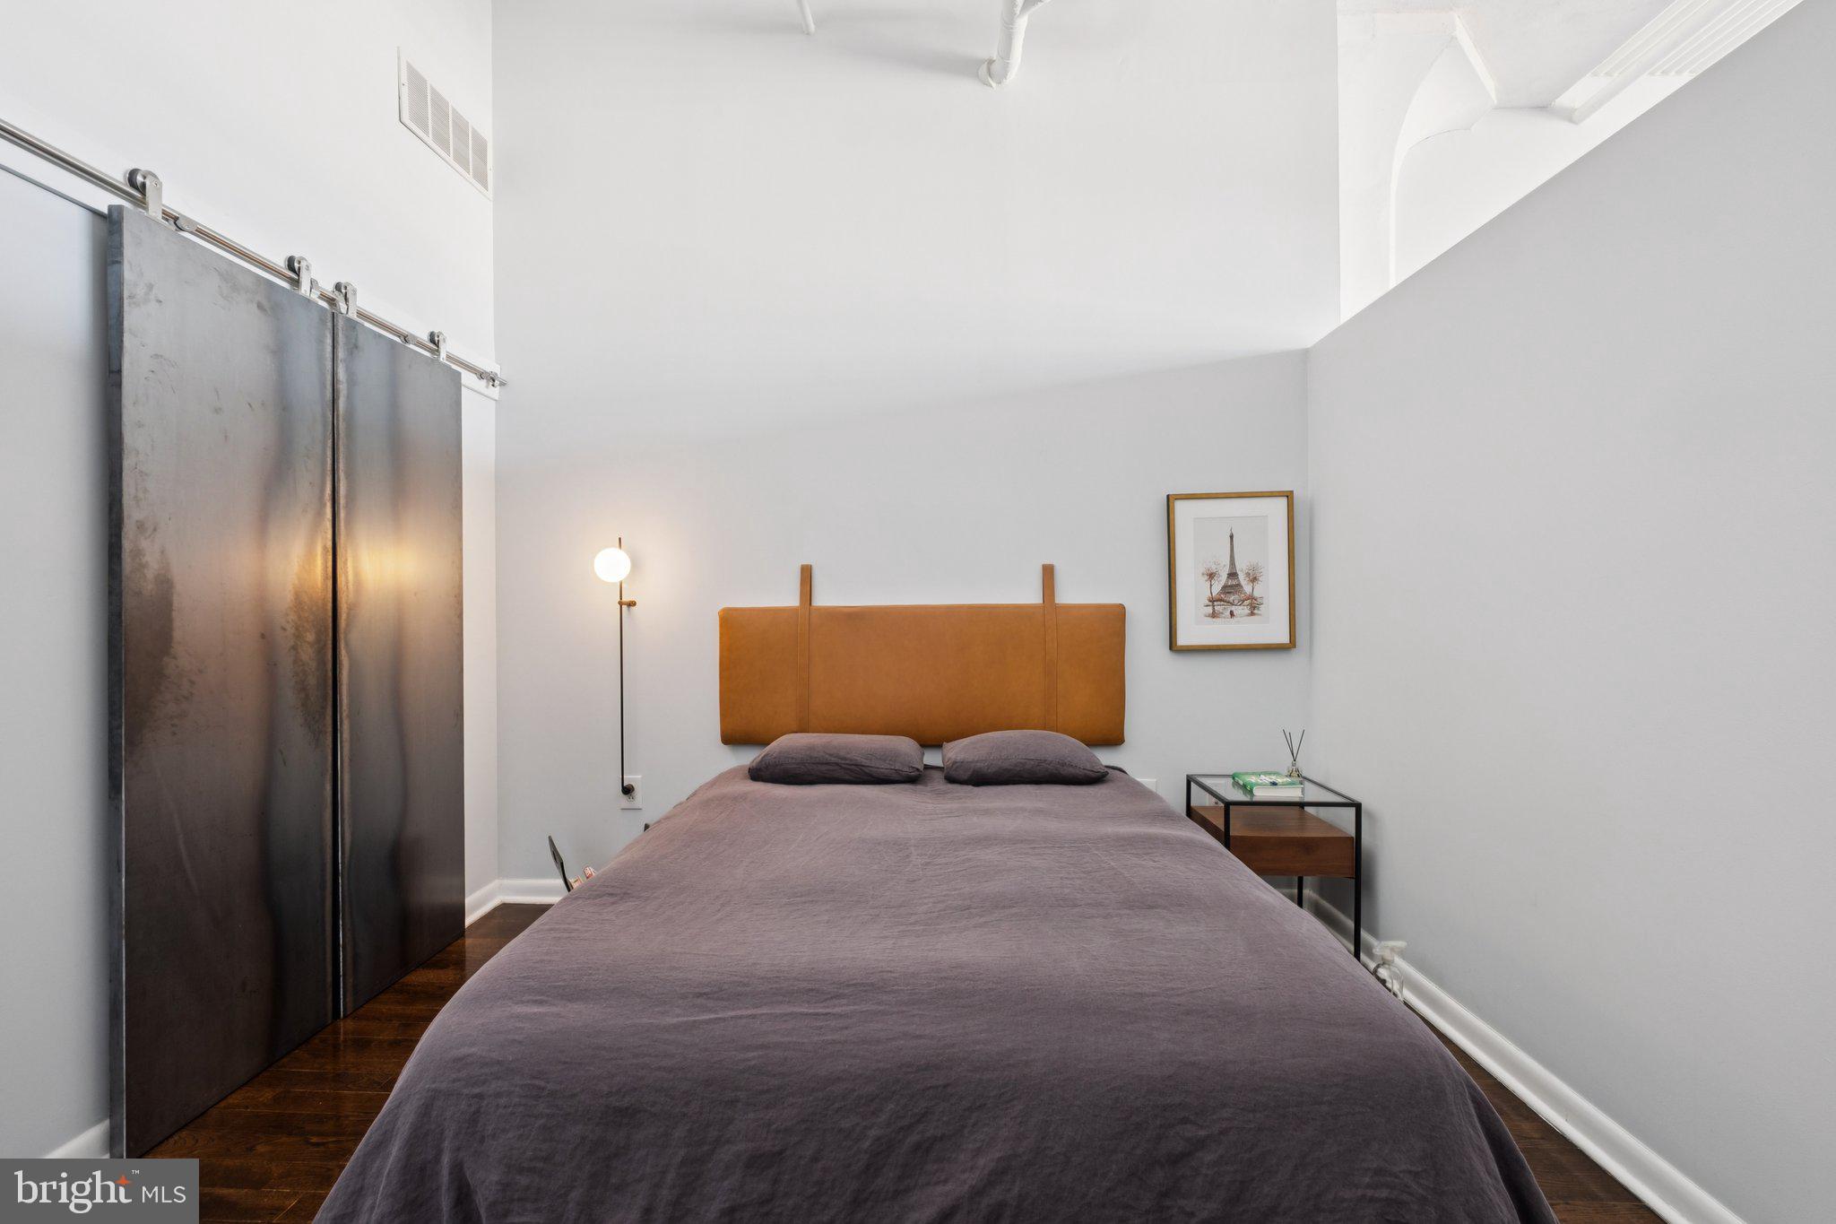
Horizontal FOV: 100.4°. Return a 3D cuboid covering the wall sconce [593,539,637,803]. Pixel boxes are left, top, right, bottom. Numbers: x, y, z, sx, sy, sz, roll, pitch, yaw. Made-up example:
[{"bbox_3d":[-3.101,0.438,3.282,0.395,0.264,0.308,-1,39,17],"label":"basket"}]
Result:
[{"bbox_3d":[-1.186,0.236,3.080,0.151,1.064,0.301,0,0,2],"label":"wall sconce"}]

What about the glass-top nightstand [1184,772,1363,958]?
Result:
[{"bbox_3d":[1.303,0.937,2.852,0.465,0.561,0.448,0,0,2],"label":"glass-top nightstand"}]

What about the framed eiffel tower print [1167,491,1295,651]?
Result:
[{"bbox_3d":[1.279,-0.165,3.127,0.499,0.634,0.035,-1,0,2],"label":"framed eiffel tower print"}]

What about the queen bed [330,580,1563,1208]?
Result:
[{"bbox_3d":[0.029,0.522,2.099,1.700,1.401,2.137,0,0,2],"label":"queen bed"}]

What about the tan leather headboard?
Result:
[{"bbox_3d":[0.012,0.173,3.156,1.658,0.739,0.065,0,0,2],"label":"tan leather headboard"}]

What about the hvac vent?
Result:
[{"bbox_3d":[-1.795,-1.849,2.936,0.012,0.258,0.547,0,0,2],"label":"hvac vent"}]

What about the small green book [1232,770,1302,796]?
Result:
[{"bbox_3d":[1.296,0.640,2.846,0.176,0.034,0.236,0,0,2],"label":"small green book"}]

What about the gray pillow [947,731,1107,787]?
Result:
[{"bbox_3d":[0.403,0.540,2.909,0.614,0.175,0.440,0,0,2],"label":"gray pillow"}]

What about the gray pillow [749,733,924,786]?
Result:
[{"bbox_3d":[-0.305,0.548,2.933,0.663,0.162,0.440,0,0,2],"label":"gray pillow"}]

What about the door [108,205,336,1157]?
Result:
[{"bbox_3d":[-1.750,0.160,1.970,0.035,2.110,0.580,0,0,2],"label":"door"}]

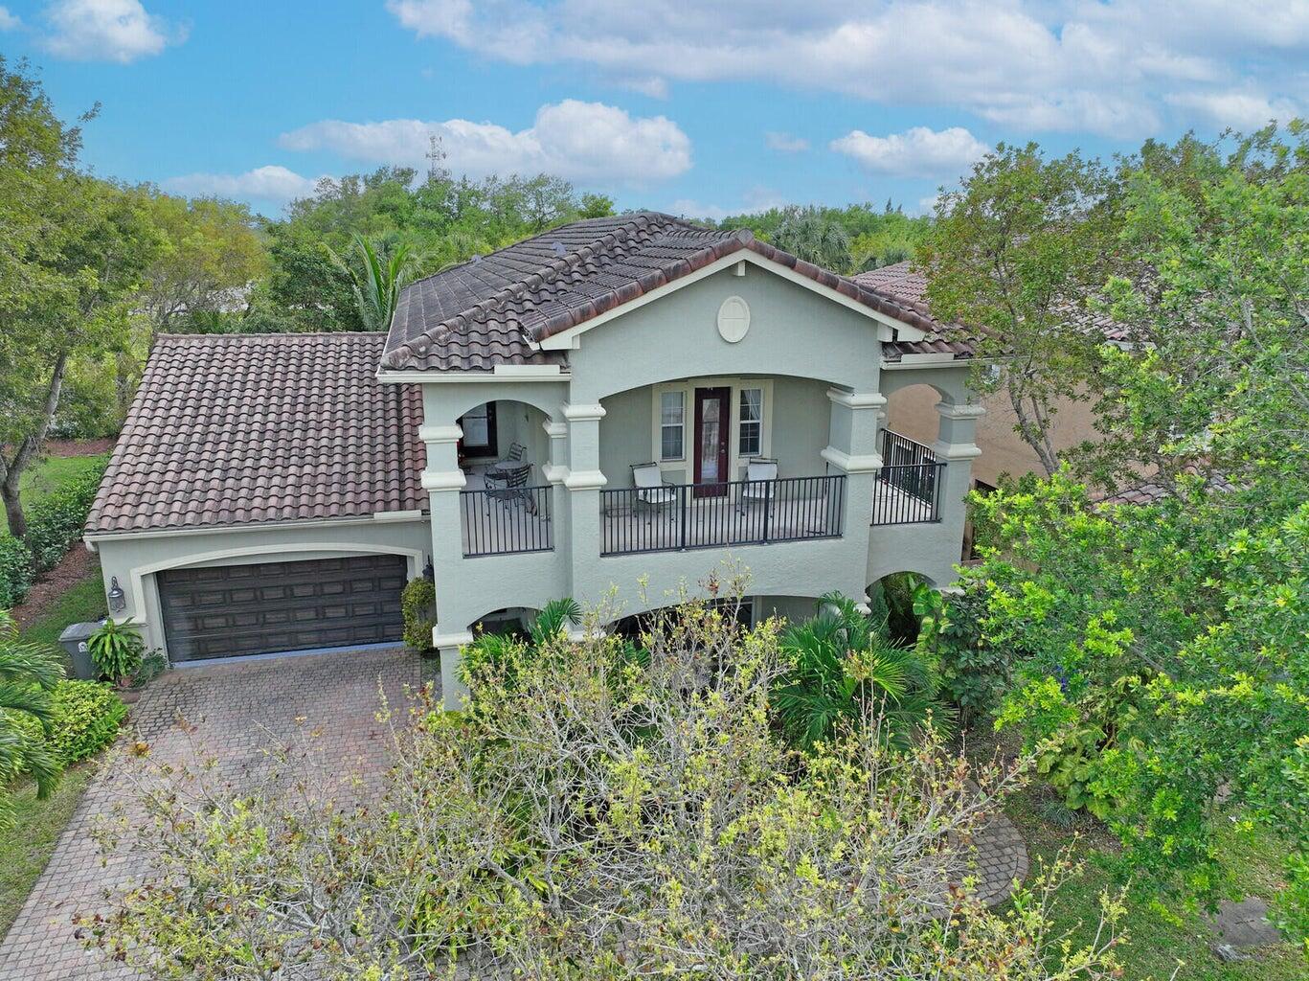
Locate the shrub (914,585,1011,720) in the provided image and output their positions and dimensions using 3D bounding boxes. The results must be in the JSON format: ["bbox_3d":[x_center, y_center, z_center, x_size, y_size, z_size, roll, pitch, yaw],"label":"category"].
[{"bbox_3d":[5.682,3.076,17.074,1.900,2.650,1.700,-4,16,-14],"label":"shrub"}]

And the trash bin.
[{"bbox_3d":[-11.574,3.338,18.632,0.820,1.080,0.660,-4,16,-14],"label":"trash bin"}]

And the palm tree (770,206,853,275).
[{"bbox_3d":[7.788,-9.560,48.114,4.300,10.500,4.300,-4,16,-14],"label":"palm tree"}]

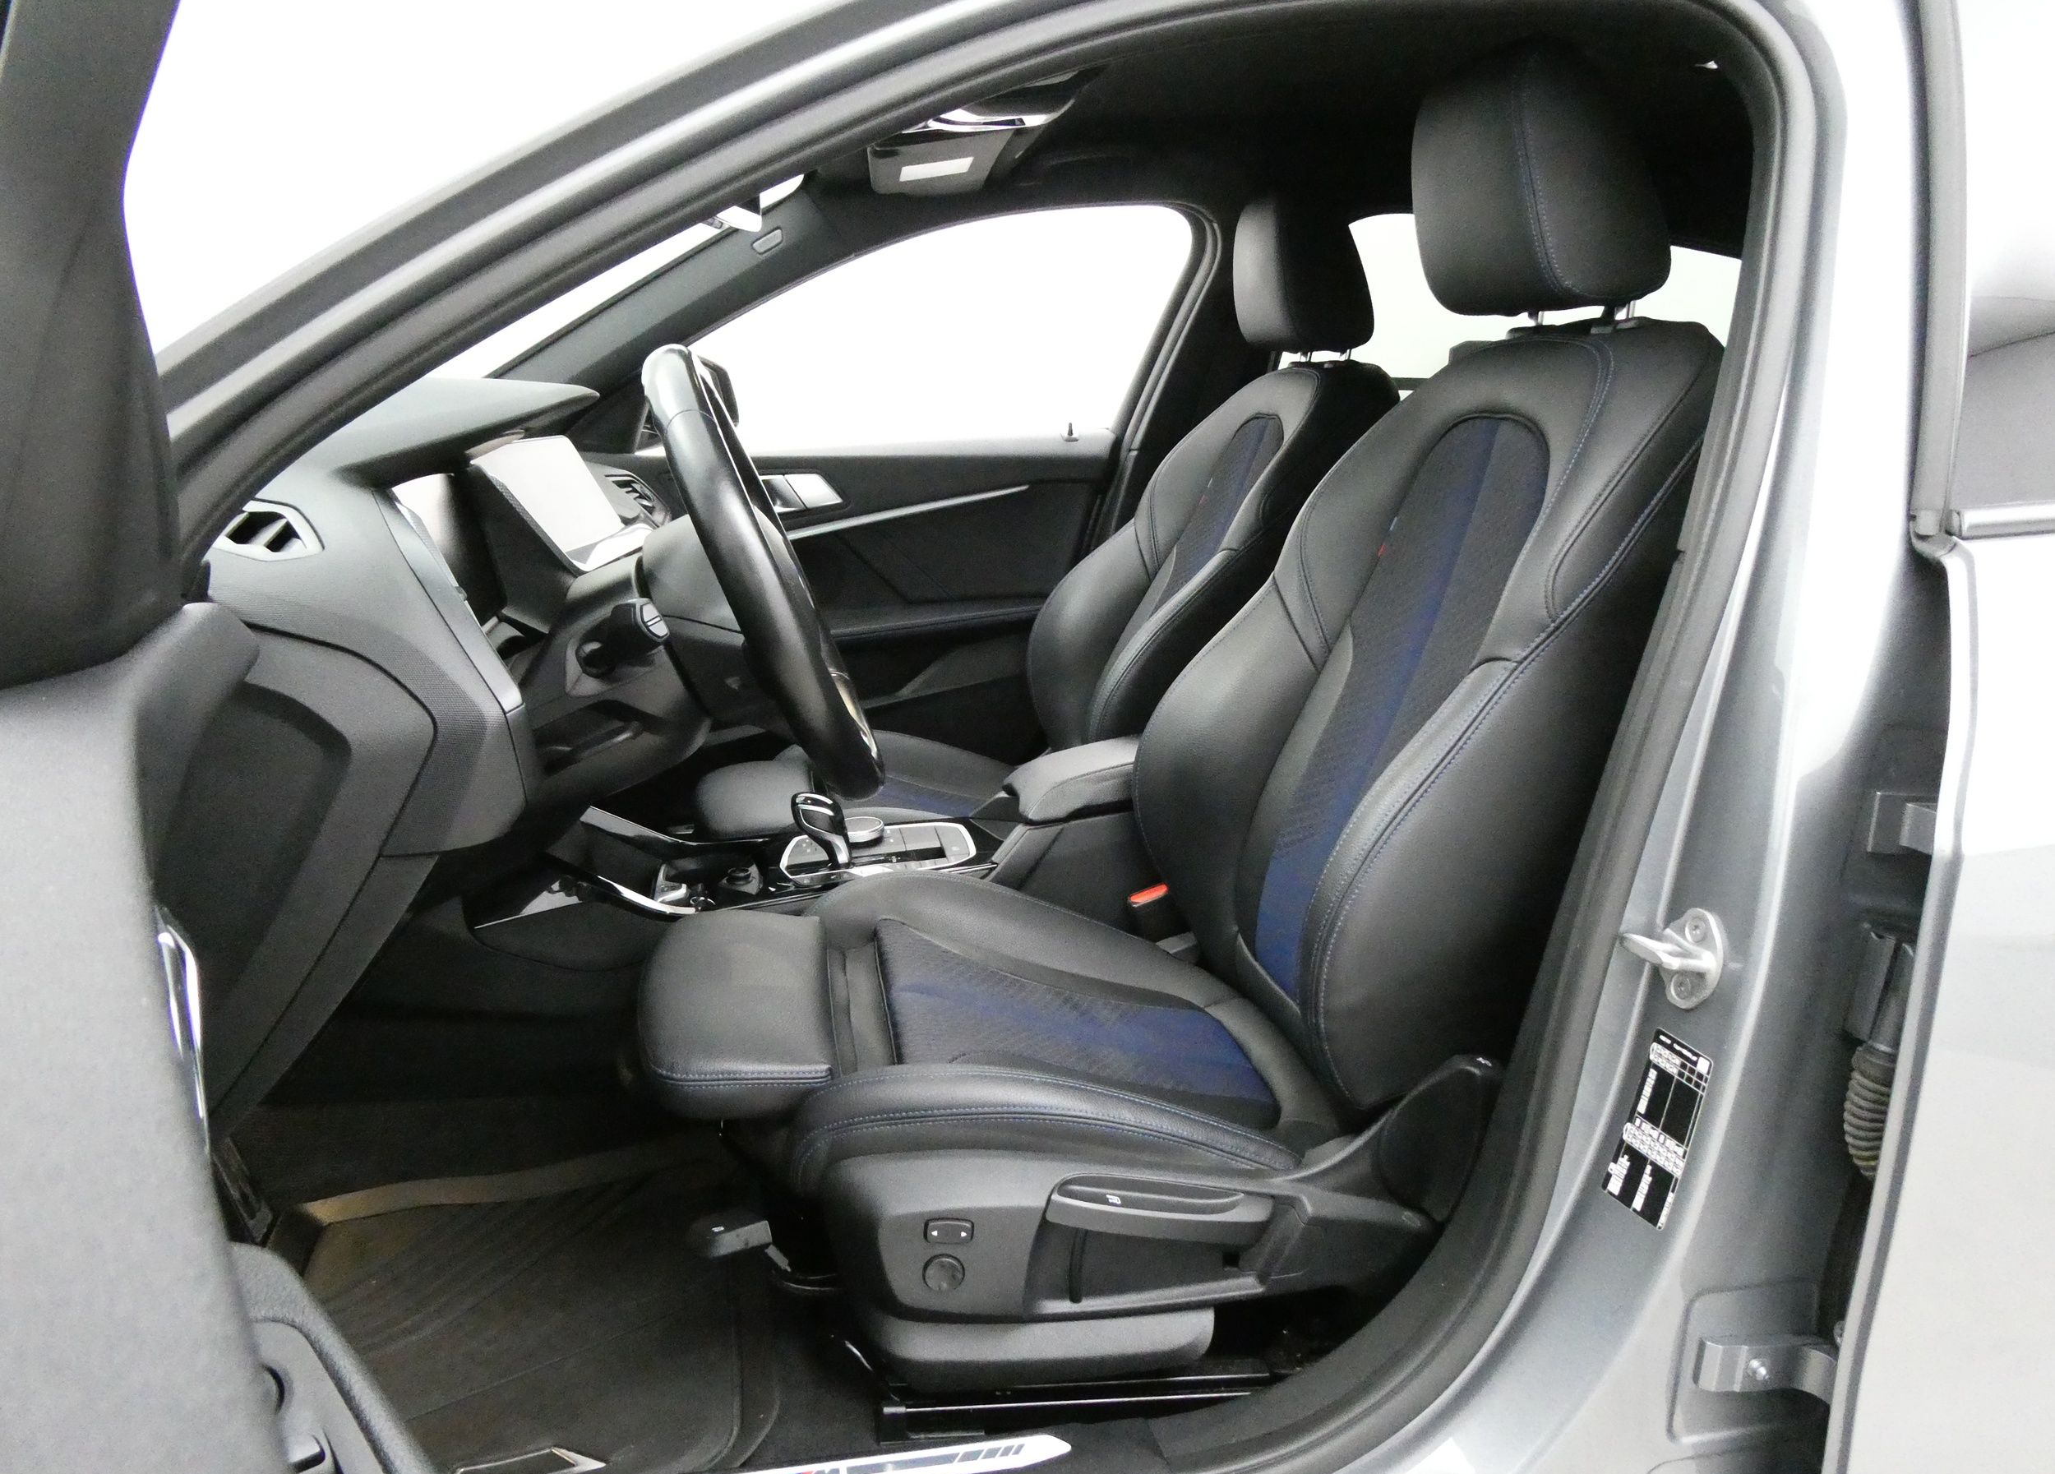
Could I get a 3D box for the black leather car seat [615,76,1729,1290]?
[{"bbox_3d":[0.117,-0.065,1.154,0.870,0.940,0.540,-1,13,-6],"label":"black leather car seat"}]

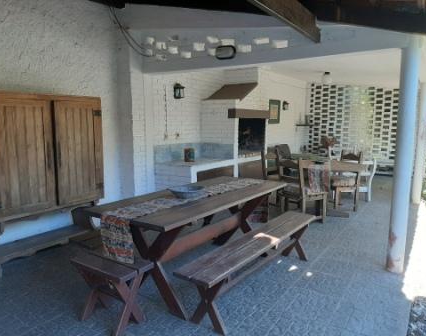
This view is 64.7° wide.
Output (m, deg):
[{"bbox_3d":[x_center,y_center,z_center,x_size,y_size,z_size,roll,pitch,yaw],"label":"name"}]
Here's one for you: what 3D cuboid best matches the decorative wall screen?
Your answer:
[{"bbox_3d":[3.914,-1.201,9.212,2.750,2.250,0.130,5,10,36],"label":"decorative wall screen"}]

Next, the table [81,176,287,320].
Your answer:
[{"bbox_3d":[-0.078,0.627,3.169,0.800,0.783,1.897,5,9,35],"label":"table"}]

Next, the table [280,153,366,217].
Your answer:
[{"bbox_3d":[1.809,0.263,5.891,0.820,0.760,1.500,-3,8,-18],"label":"table"}]

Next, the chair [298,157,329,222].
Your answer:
[{"bbox_3d":[1.433,0.316,4.939,0.433,0.906,0.412,2,8,14],"label":"chair"}]

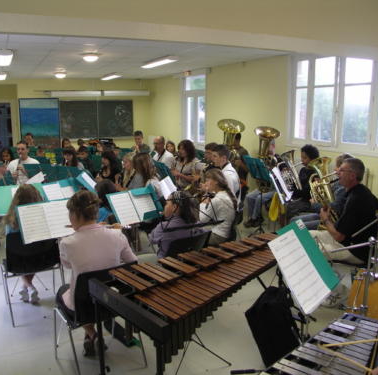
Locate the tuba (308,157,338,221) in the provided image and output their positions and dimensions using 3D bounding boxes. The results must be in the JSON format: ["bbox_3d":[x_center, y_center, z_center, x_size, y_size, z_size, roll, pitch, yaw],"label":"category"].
[{"bbox_3d":[1.175,0.026,3.583,0.270,0.610,0.310,-12,10,22],"label":"tuba"}]

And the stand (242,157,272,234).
[{"bbox_3d":[0.971,0.103,5.672,0.420,1.080,0.500,-6,12,-25],"label":"stand"}]

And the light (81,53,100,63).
[{"bbox_3d":[-1.400,-1.879,5.851,0.260,0.120,0.260,-5,12,-25],"label":"light"}]

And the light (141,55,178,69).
[{"bbox_3d":[-0.520,-1.995,6.441,0.200,0.080,1.300,-5,12,-25],"label":"light"}]

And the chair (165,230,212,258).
[{"bbox_3d":[-0.106,0.753,3.338,0.520,0.800,0.460,9,14,40],"label":"chair"}]

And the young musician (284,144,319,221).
[{"bbox_3d":[1.470,0.097,5.393,0.750,1.310,0.500,-3,11,-14],"label":"young musician"}]

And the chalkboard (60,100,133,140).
[{"bbox_3d":[-2.399,-1.748,10.589,1.920,0.970,0.050,-6,12,-25],"label":"chalkboard"}]

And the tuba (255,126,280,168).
[{"bbox_3d":[1.138,-0.404,6.031,0.440,0.950,0.460,-9,23,-20],"label":"tuba"}]

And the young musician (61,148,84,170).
[{"bbox_3d":[-1.820,0.034,6.111,0.480,1.200,0.720,4,12,23],"label":"young musician"}]

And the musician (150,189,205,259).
[{"bbox_3d":[-0.147,0.576,3.335,0.720,1.150,0.450,8,13,36],"label":"musician"}]

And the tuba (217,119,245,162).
[{"bbox_3d":[0.697,-0.554,6.460,0.470,1.020,0.500,-12,25,-27],"label":"tuba"}]

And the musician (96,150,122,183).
[{"bbox_3d":[-1.234,0.089,5.449,0.700,1.200,0.450,-10,14,-40],"label":"musician"}]

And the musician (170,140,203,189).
[{"bbox_3d":[-0.100,-0.030,6.080,0.740,1.320,0.500,-10,14,-40],"label":"musician"}]

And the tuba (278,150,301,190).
[{"bbox_3d":[1.219,-0.188,4.942,0.270,0.610,0.310,-22,10,-4],"label":"tuba"}]

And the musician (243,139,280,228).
[{"bbox_3d":[1.160,-0.064,6.197,0.800,1.330,0.520,-4,11,-18],"label":"musician"}]

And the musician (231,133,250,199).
[{"bbox_3d":[0.729,-0.180,6.633,0.780,1.400,0.550,-6,12,-29],"label":"musician"}]

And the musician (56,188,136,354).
[{"bbox_3d":[-0.662,0.624,2.825,0.500,1.250,0.680,-7,13,-32],"label":"musician"}]

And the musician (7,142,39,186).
[{"bbox_3d":[-2.427,-0.059,5.947,0.520,1.310,0.800,-2,11,-6],"label":"musician"}]

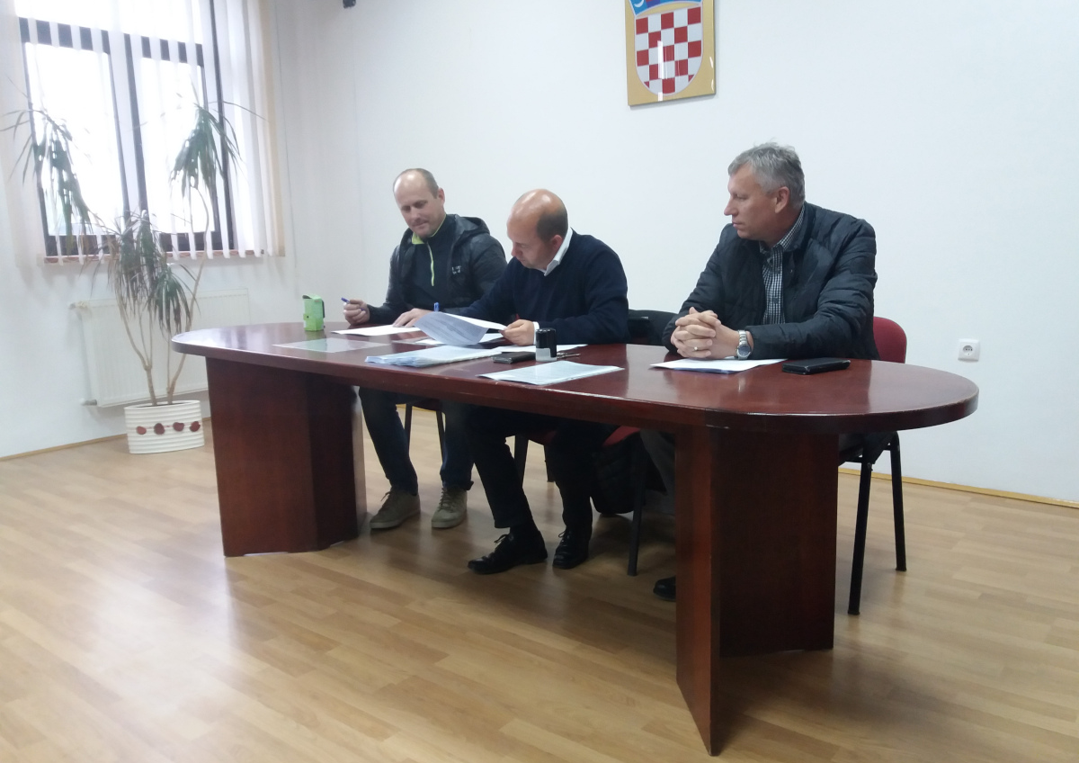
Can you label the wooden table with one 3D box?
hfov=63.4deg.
[{"bbox_3d":[-0.211,0.280,2.633,2.790,0.760,0.730,7,13,41],"label":"wooden table"}]

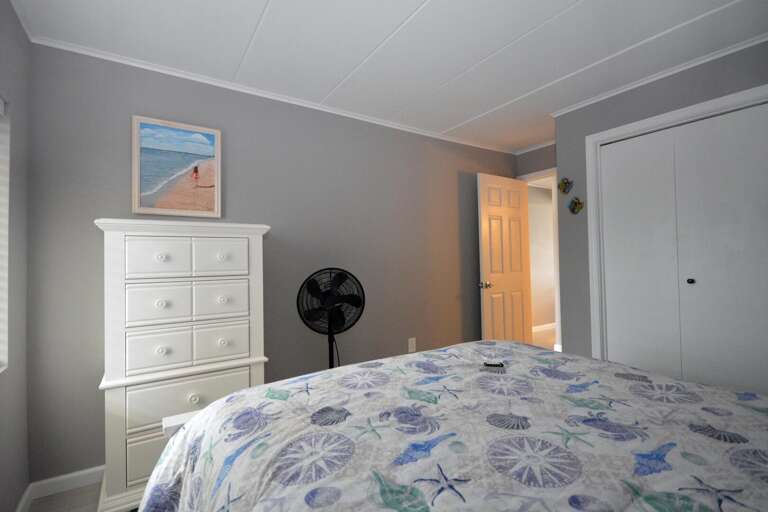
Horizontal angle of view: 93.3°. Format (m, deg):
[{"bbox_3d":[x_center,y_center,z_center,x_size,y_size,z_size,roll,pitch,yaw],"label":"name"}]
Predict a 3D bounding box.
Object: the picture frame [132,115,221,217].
[{"bbox_3d":[-1.260,-0.527,2.233,0.473,0.569,0.027,0,-1,-33],"label":"picture frame"}]

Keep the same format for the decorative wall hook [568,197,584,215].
[{"bbox_3d":[1.498,-0.390,2.820,0.035,0.125,0.108,0,-1,-33],"label":"decorative wall hook"}]

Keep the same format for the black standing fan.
[{"bbox_3d":[-0.348,0.657,2.429,0.440,1.143,0.400,-1,-1,-8],"label":"black standing fan"}]

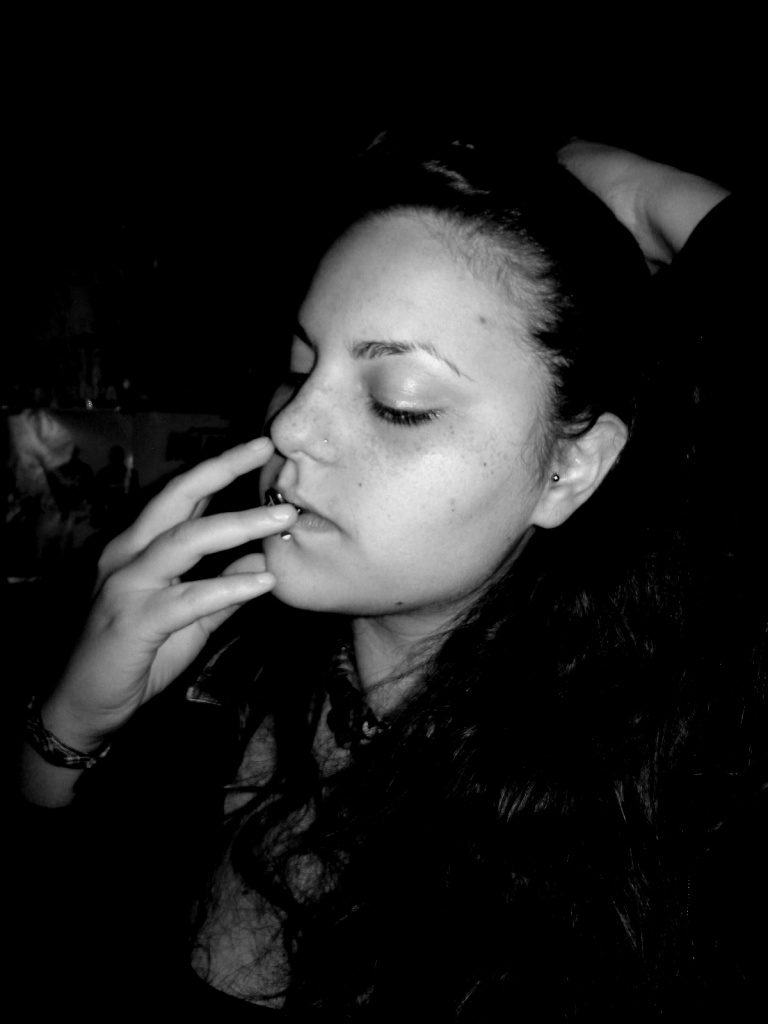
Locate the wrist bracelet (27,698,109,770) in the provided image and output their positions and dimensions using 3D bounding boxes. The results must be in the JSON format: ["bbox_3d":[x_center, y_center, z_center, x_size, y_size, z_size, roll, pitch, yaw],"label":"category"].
[{"bbox_3d":[-0.163,0.110,0.430,0.048,0.015,0.056,11,34,-28],"label":"wrist bracelet"}]

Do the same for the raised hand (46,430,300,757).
[{"bbox_3d":[-0.104,0.039,0.405,0.068,0.160,0.080,45,4,-33],"label":"raised hand"}]

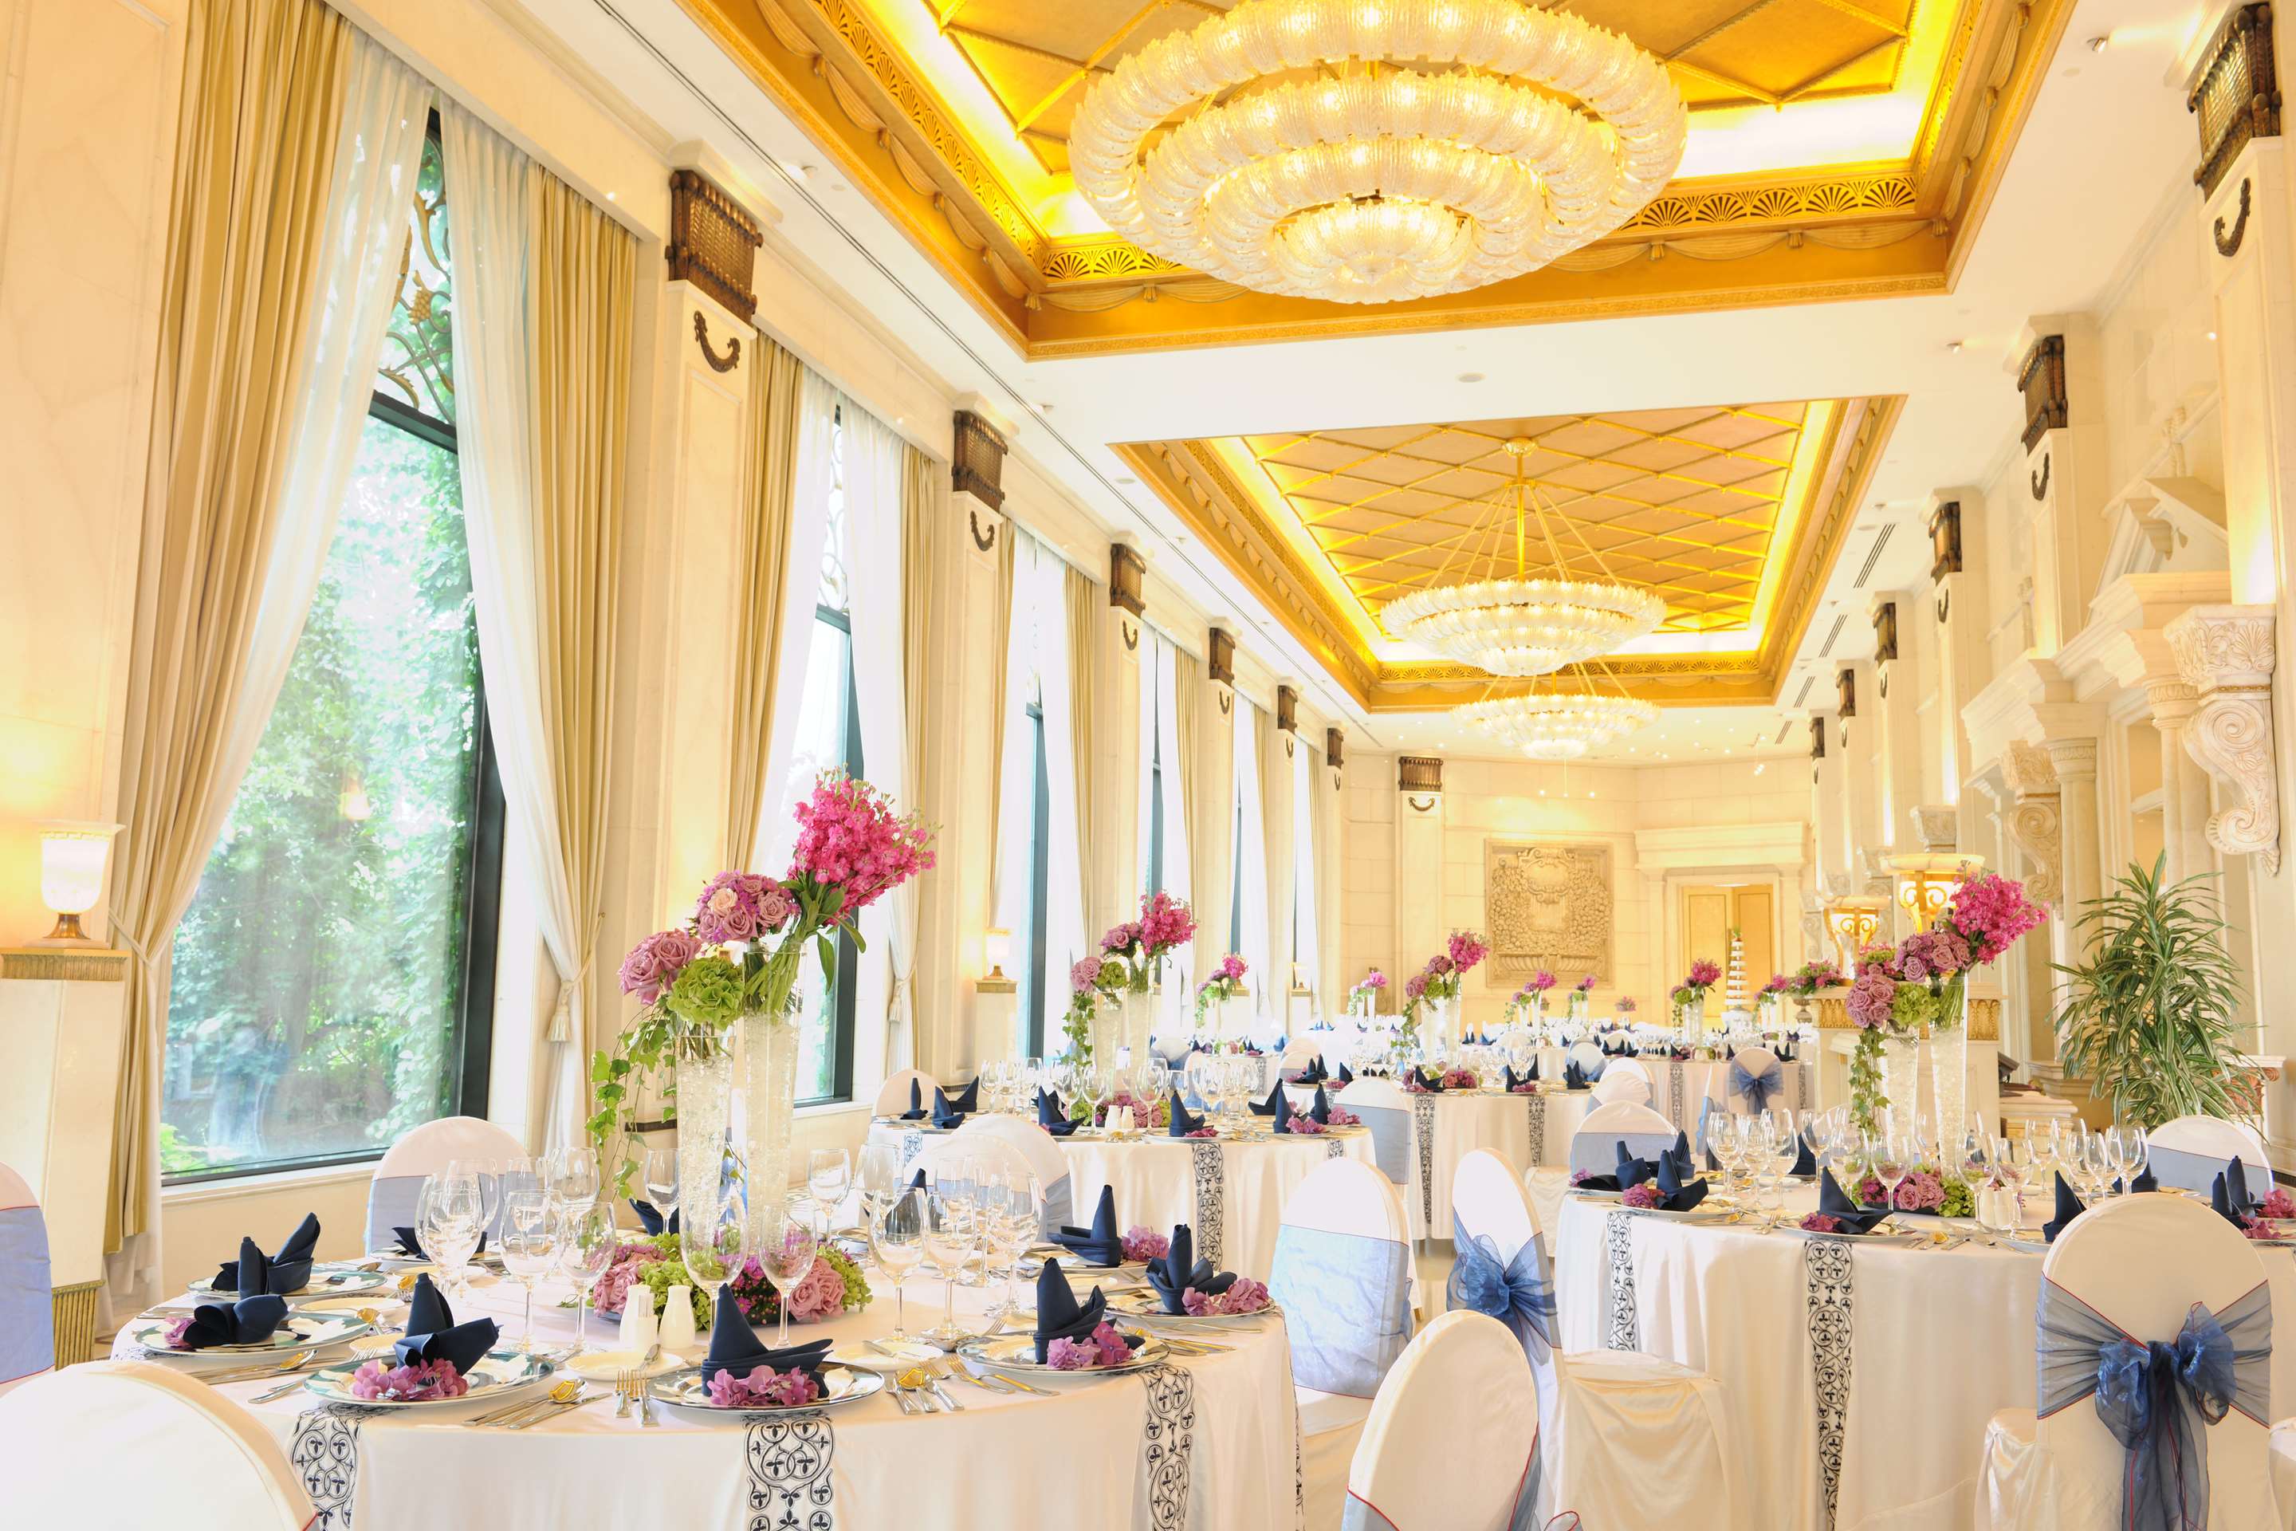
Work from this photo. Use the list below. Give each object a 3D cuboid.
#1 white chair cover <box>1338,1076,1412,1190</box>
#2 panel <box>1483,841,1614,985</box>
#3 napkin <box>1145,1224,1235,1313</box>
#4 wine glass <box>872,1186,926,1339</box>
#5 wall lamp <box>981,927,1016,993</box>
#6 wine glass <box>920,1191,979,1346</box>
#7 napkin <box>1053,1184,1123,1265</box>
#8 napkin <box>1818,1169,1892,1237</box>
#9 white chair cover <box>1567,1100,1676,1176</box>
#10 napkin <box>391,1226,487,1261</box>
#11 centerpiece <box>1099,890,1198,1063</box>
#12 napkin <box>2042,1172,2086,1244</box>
[{"bbox_3d":[0.867,1.842,8.138,0.520,0.920,0.440,5,-8,-32],"label":"white chair cover"},{"bbox_3d":[6.937,2.577,32.000,2.300,2.600,0.150,2,-7,-7],"label":"panel"},{"bbox_3d":[0.064,0.735,2.732,0.120,0.122,0.148,0,-7,6],"label":"napkin"},{"bbox_3d":[-0.376,0.760,2.825,0.086,0.220,0.086,1,-7,0],"label":"wine glass"},{"bbox_3d":[-1.135,1.457,13.965,0.270,0.460,0.270,-1,-7,15],"label":"wall lamp"},{"bbox_3d":[-0.272,0.692,2.580,0.078,0.203,0.078,1,-7,0],"label":"wine glass"},{"bbox_3d":[-0.103,0.778,3.153,0.100,0.132,0.125,6,-8,-33],"label":"napkin"},{"bbox_3d":[1.623,0.990,4.246,0.175,0.150,0.130,-2,-8,21],"label":"napkin"},{"bbox_3d":[1.605,1.527,5.881,0.430,0.910,0.530,2,-7,-9],"label":"white chair cover"},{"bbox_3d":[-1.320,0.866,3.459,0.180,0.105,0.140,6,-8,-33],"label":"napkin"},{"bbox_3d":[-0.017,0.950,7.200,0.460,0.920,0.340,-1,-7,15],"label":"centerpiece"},{"bbox_3d":[2.115,0.996,4.170,0.165,0.125,0.130,1,-7,-1],"label":"napkin"}]

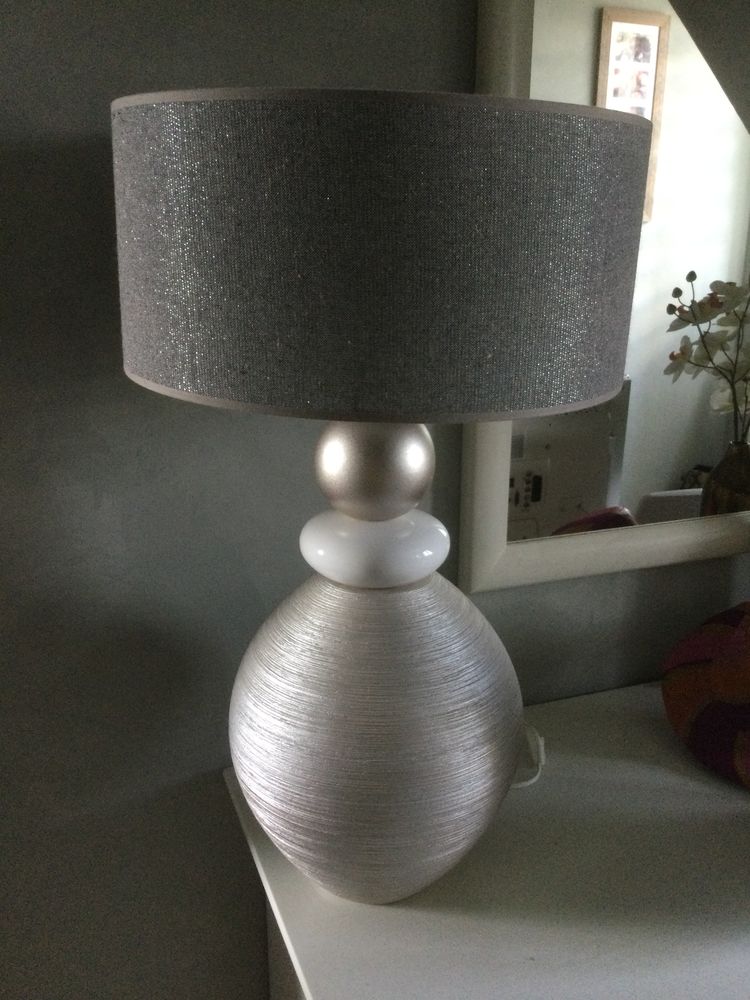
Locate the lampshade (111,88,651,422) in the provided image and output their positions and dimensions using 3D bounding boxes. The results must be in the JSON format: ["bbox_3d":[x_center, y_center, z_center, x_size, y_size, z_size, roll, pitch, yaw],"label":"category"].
[{"bbox_3d":[0.003,-0.232,0.822,0.460,0.216,0.460,2,19,0],"label":"lampshade"}]

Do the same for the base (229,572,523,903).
[{"bbox_3d":[0.002,0.232,0.976,0.316,0.337,0.316,0,19,0],"label":"base"}]

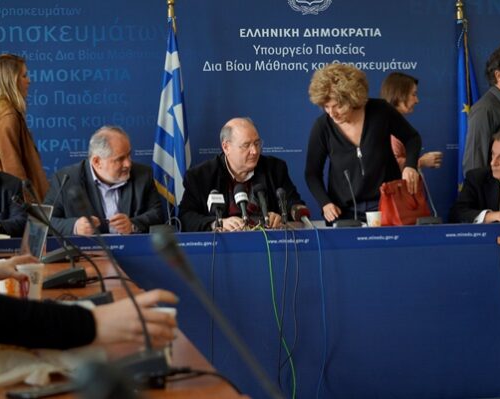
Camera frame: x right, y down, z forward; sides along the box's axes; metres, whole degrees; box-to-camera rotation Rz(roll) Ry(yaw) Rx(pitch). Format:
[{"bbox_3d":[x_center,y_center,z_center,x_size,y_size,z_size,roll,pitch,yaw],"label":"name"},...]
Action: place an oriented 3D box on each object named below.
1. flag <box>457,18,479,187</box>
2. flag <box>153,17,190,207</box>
[{"bbox_3d":[1.204,-0.463,7.455,0.200,1.047,0.150,-2,2,-10],"label":"flag"},{"bbox_3d":[-0.412,-0.451,7.176,0.210,1.018,0.150,-2,2,-10],"label":"flag"}]

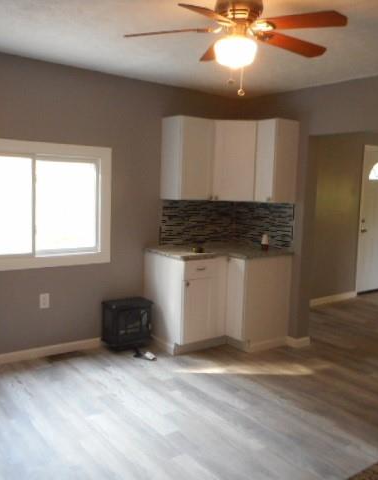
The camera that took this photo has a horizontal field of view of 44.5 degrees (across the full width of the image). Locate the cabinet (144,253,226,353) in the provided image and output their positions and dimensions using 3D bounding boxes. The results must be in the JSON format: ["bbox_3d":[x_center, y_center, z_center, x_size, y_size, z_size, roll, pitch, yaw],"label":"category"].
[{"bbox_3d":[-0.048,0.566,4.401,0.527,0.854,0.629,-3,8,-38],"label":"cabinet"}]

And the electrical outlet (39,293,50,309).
[{"bbox_3d":[-1.207,0.516,3.880,0.078,0.118,0.012,-3,8,-38],"label":"electrical outlet"}]

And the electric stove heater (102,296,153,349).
[{"bbox_3d":[-0.556,0.779,4.214,0.440,0.437,0.222,-3,8,-38],"label":"electric stove heater"}]

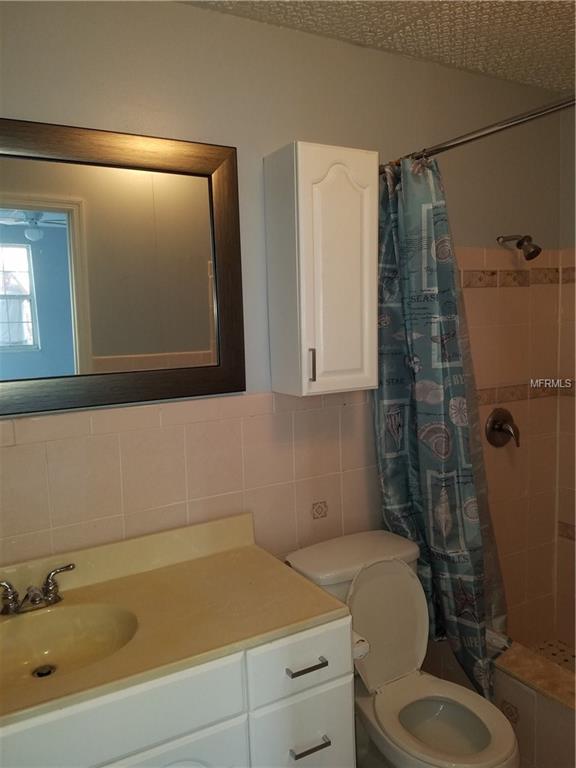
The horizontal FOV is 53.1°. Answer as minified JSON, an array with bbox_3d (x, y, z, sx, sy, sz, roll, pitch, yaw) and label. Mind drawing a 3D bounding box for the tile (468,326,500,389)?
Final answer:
[{"bbox_3d":[0.783,-0.106,2.366,0.205,0.257,0.012,-5,7,-30],"label":"tile"}]

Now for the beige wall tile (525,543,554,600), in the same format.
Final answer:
[{"bbox_3d":[1.171,0.870,2.675,0.203,0.257,0.012,-5,7,-30],"label":"beige wall tile"}]

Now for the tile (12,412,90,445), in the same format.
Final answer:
[{"bbox_3d":[-0.666,0.126,1.648,0.200,0.069,0.010,-5,8,-29],"label":"tile"}]

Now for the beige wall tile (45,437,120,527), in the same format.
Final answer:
[{"bbox_3d":[-0.596,0.281,1.703,0.203,0.254,0.012,-5,7,-30],"label":"beige wall tile"}]

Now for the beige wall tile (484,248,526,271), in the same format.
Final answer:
[{"bbox_3d":[0.889,-0.513,2.392,0.221,0.091,0.012,-5,7,-30],"label":"beige wall tile"}]

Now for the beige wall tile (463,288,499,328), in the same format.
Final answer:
[{"bbox_3d":[0.810,-0.322,2.425,0.200,0.165,0.012,-6,7,-28],"label":"beige wall tile"}]

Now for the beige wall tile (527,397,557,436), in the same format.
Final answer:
[{"bbox_3d":[1.185,0.151,2.676,0.200,0.175,0.012,-6,7,-28],"label":"beige wall tile"}]

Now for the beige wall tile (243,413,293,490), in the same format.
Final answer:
[{"bbox_3d":[-0.067,0.232,2.013,0.200,0.250,0.012,-6,7,-28],"label":"beige wall tile"}]

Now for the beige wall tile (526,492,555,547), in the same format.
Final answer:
[{"bbox_3d":[1.149,0.611,2.619,0.200,0.251,0.010,-5,8,-29],"label":"beige wall tile"}]

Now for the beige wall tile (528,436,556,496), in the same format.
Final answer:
[{"bbox_3d":[1.154,0.360,2.621,0.203,0.257,0.012,-5,7,-30],"label":"beige wall tile"}]

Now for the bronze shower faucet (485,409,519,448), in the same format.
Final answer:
[{"bbox_3d":[0.909,0.190,2.392,0.172,0.173,0.075,-5,8,-29],"label":"bronze shower faucet"}]

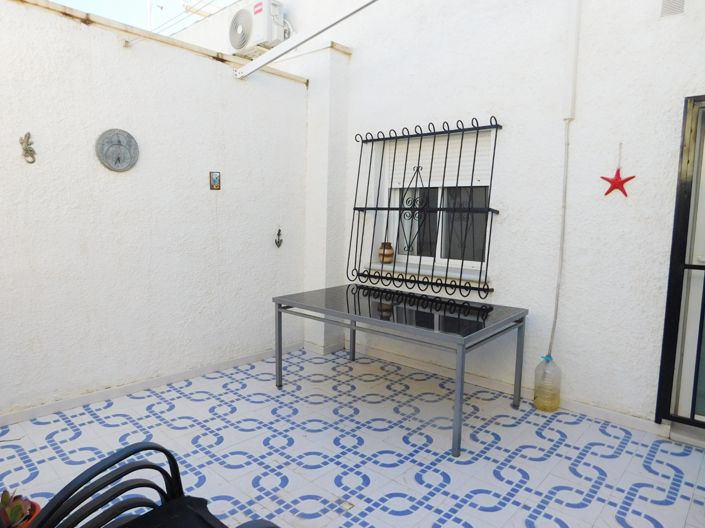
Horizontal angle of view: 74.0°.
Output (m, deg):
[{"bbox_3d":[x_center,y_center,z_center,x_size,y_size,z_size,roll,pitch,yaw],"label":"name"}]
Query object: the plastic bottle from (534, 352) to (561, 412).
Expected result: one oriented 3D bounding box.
[{"bbox_3d":[1.428,0.870,3.423,0.185,0.405,0.185,7,9,43],"label":"plastic bottle"}]

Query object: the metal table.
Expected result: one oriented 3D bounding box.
[{"bbox_3d":[0.323,0.678,3.627,1.681,0.742,1.002,6,9,40],"label":"metal table"}]

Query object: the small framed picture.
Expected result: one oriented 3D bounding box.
[{"bbox_3d":[-1.174,-0.709,4.004,0.017,0.156,0.096,7,9,43],"label":"small framed picture"}]

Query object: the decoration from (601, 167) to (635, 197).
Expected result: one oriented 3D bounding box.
[{"bbox_3d":[1.747,-0.543,3.081,0.202,0.195,0.030,7,9,43],"label":"decoration"}]

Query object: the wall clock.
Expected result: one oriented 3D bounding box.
[{"bbox_3d":[-1.710,-0.826,3.408,0.030,0.309,0.309,7,9,43],"label":"wall clock"}]

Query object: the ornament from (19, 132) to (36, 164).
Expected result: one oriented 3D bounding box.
[{"bbox_3d":[-2.089,-0.743,3.014,0.030,0.198,0.091,7,9,43],"label":"ornament"}]

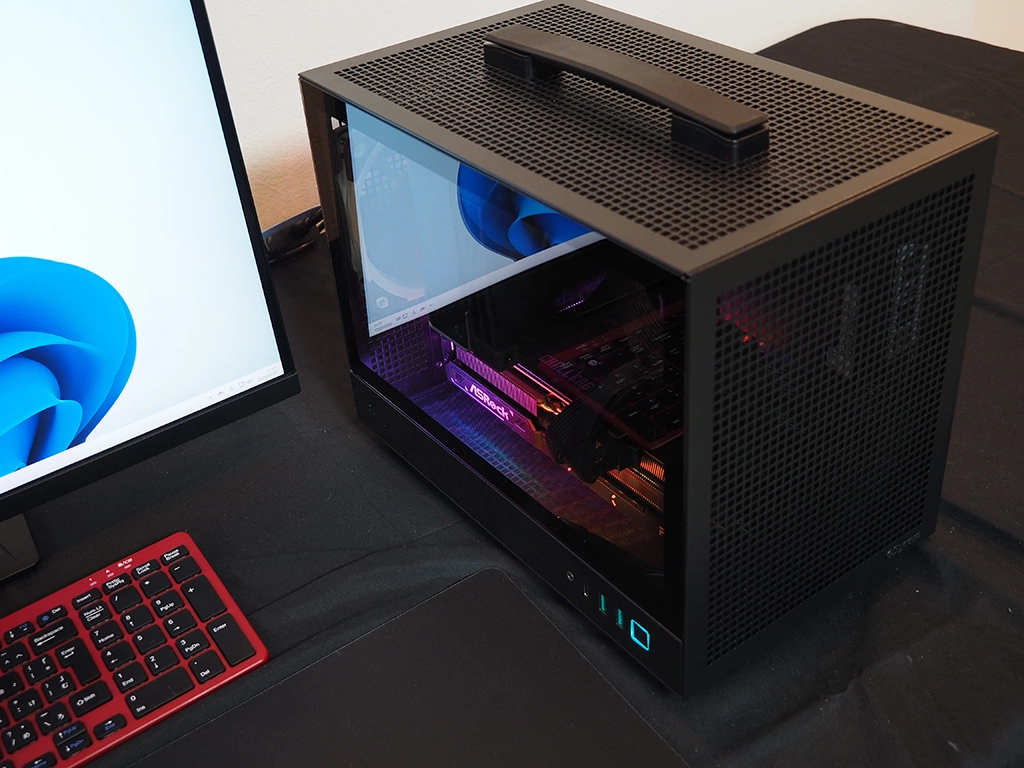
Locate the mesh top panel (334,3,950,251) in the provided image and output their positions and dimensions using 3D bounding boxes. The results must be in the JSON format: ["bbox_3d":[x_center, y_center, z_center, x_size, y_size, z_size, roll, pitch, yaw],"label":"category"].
[{"bbox_3d":[0.053,-0.150,0.630,0.169,0.005,0.305,-25,39,-27],"label":"mesh top panel"}]

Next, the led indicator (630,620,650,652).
[{"bbox_3d":[0.068,0.132,0.622,0.003,0.015,0.015,-25,39,-27],"label":"led indicator"}]

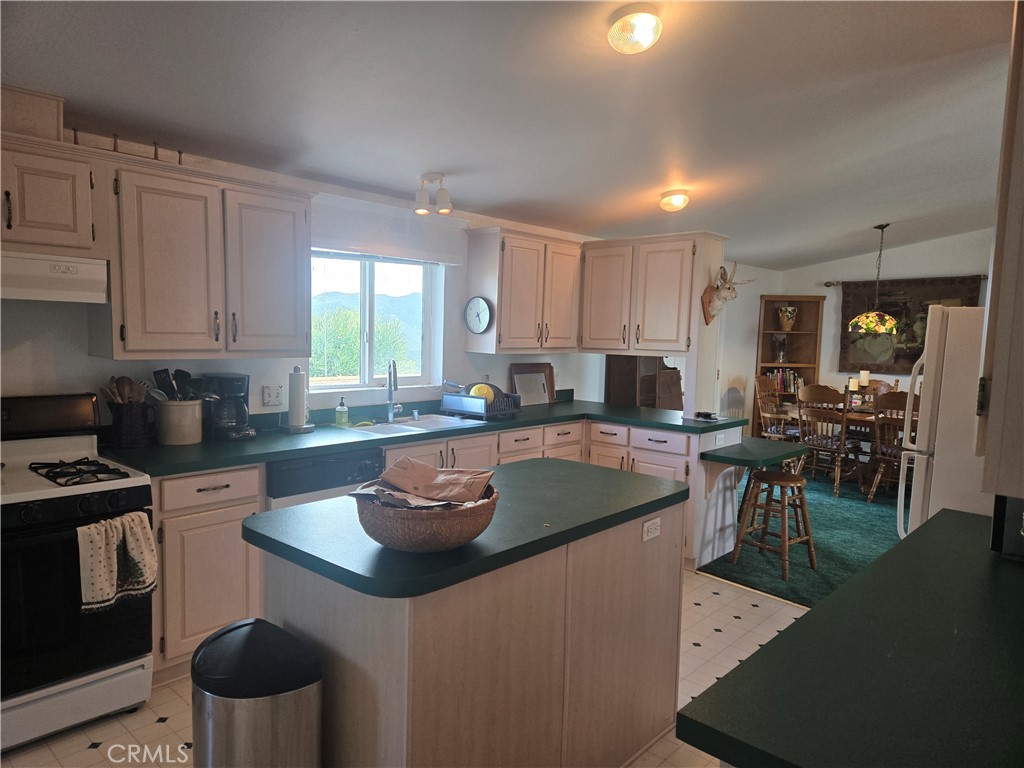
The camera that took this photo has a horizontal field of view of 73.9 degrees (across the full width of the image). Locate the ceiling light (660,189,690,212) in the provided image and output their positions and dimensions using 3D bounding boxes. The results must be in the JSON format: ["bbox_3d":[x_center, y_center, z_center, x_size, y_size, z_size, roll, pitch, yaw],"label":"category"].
[{"bbox_3d":[1.134,-1.284,4.781,0.195,0.110,0.195,-6,-2,13],"label":"ceiling light"}]

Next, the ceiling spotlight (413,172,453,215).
[{"bbox_3d":[-0.463,-1.100,3.951,0.220,0.235,0.140,2,4,12],"label":"ceiling spotlight"}]

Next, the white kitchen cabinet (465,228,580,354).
[{"bbox_3d":[0.101,-0.647,4.979,0.310,0.840,0.920,5,6,42],"label":"white kitchen cabinet"}]

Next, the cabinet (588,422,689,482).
[{"bbox_3d":[1.017,0.657,4.739,0.820,0.782,0.575,5,6,42],"label":"cabinet"}]

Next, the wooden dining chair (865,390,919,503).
[{"bbox_3d":[3.542,0.554,6.103,0.480,1.045,0.560,5,6,42],"label":"wooden dining chair"}]

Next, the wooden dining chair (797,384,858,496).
[{"bbox_3d":[3.095,0.515,6.643,0.540,1.060,0.460,-2,6,-41],"label":"wooden dining chair"}]

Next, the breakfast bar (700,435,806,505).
[{"bbox_3d":[1.635,0.584,4.512,0.380,0.320,0.940,5,6,42],"label":"breakfast bar"}]

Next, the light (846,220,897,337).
[{"bbox_3d":[3.554,-1.016,6.668,0.485,1.040,0.485,4,5,28],"label":"light"}]

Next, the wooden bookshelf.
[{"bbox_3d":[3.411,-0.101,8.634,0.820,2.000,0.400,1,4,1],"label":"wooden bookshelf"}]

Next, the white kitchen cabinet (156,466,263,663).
[{"bbox_3d":[-1.489,0.734,3.085,0.610,0.787,0.490,5,6,42],"label":"white kitchen cabinet"}]

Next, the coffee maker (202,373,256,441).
[{"bbox_3d":[-1.424,0.111,3.420,0.230,0.330,0.180,5,6,39],"label":"coffee maker"}]

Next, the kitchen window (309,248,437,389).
[{"bbox_3d":[-0.853,-0.385,4.263,0.100,0.830,1.020,5,6,42],"label":"kitchen window"}]

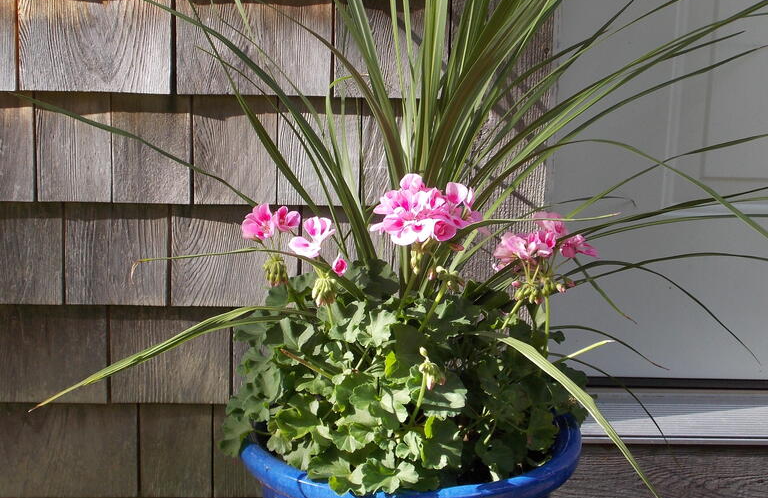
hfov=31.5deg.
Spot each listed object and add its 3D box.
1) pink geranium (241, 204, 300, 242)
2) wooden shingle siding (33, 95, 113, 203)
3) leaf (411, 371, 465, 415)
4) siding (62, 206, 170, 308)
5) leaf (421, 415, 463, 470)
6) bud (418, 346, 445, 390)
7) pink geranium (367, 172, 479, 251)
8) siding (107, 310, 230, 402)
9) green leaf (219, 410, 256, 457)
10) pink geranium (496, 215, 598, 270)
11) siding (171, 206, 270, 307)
[{"bbox_3d":[-0.109,-0.025,1.310,0.057,0.034,0.045,1,14,-3],"label":"pink geranium"},{"bbox_3d":[-0.361,-0.119,1.593,0.088,0.131,0.016,1,14,-3],"label":"wooden shingle siding"},{"bbox_3d":[0.050,0.133,1.261,0.054,0.036,0.042,1,15,-4],"label":"leaf"},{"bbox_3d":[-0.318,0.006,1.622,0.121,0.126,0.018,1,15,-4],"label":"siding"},{"bbox_3d":[0.055,0.184,1.291,0.040,0.047,0.030,1,15,-4],"label":"leaf"},{"bbox_3d":[0.044,0.111,1.249,0.024,0.038,0.023,1,14,-3],"label":"bud"},{"bbox_3d":[0.036,-0.035,1.261,0.099,0.068,0.085,1,15,-4],"label":"pink geranium"},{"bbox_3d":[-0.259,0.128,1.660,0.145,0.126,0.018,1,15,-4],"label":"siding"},{"bbox_3d":[-0.147,0.185,1.365,0.038,0.045,0.030,1,15,-4],"label":"green leaf"},{"bbox_3d":[0.158,-0.006,1.329,0.102,0.050,0.080,1,14,-3],"label":"pink geranium"},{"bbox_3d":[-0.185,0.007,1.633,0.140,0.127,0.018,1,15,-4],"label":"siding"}]

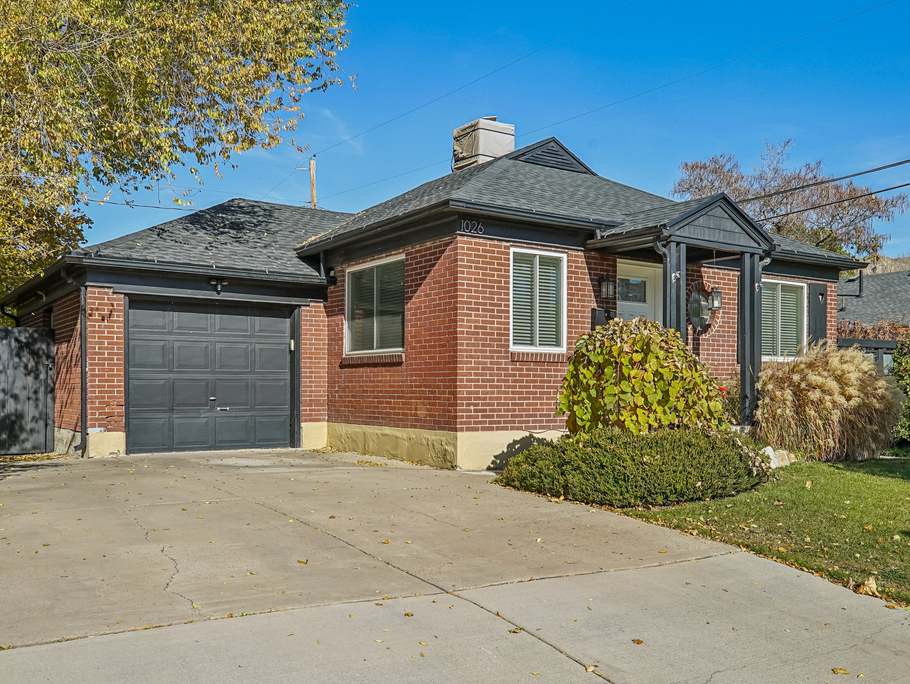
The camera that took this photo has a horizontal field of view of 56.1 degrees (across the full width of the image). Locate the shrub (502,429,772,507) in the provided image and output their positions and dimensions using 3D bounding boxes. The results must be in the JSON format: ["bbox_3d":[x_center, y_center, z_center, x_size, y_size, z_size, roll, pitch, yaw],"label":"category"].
[{"bbox_3d":[1.965,1.229,9.042,2.650,0.640,1.750,2,-4,-34],"label":"shrub"}]

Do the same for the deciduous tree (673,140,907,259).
[{"bbox_3d":[10.989,-2.115,27.757,7.600,9.000,7.200,2,-4,-34],"label":"deciduous tree"}]

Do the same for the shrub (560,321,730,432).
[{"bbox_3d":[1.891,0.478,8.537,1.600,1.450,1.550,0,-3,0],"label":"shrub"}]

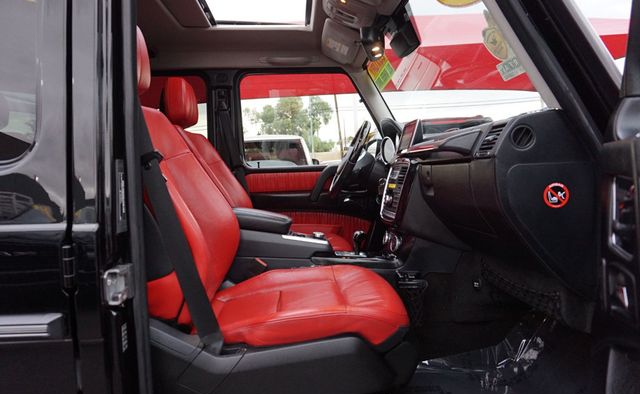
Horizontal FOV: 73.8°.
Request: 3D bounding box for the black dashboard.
[{"bbox_3d":[0.461,-0.065,1.688,0.390,0.530,1.330,-2,5,-4],"label":"black dashboard"}]

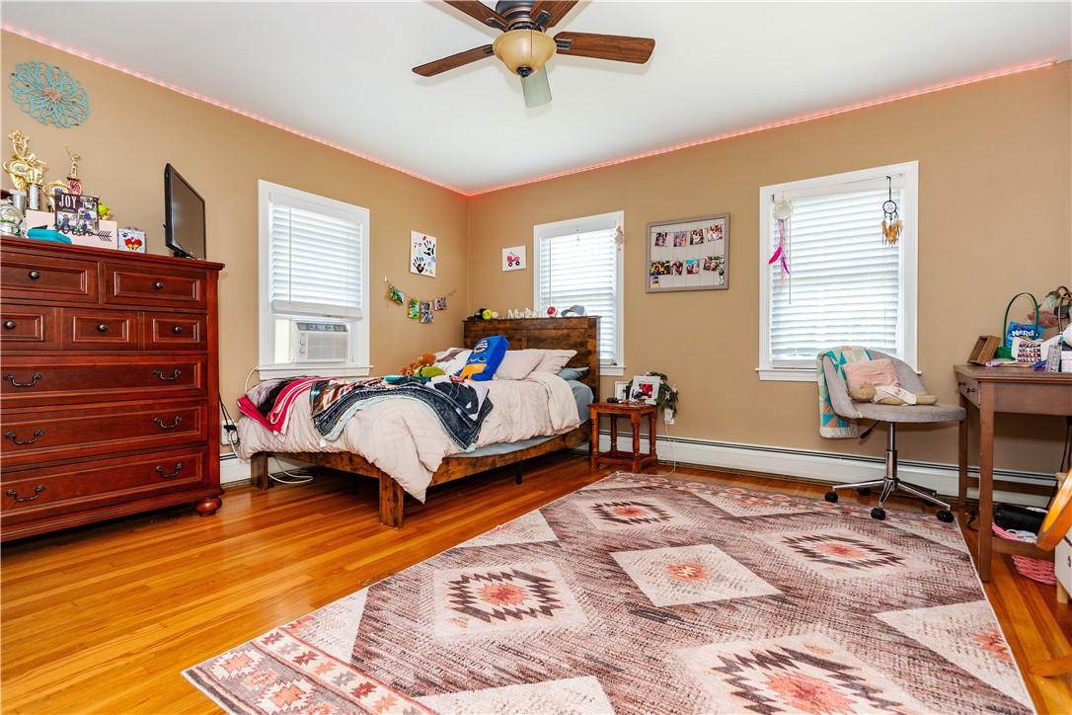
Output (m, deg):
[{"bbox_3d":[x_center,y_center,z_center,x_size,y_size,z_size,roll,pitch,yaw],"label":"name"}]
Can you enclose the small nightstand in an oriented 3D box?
[{"bbox_3d":[0.660,0.579,3.760,0.390,0.466,0.359,0,1,27],"label":"small nightstand"}]

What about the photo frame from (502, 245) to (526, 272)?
[{"bbox_3d":[-0.188,-0.902,4.643,0.259,0.205,0.022,1,2,34],"label":"photo frame"}]

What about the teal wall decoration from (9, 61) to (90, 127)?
[{"bbox_3d":[-2.356,-1.271,2.459,0.030,0.283,0.291,1,2,34],"label":"teal wall decoration"}]

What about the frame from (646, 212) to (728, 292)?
[{"bbox_3d":[1.119,-0.756,3.755,0.610,0.533,0.025,1,2,34],"label":"frame"}]

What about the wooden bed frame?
[{"bbox_3d":[-0.669,0.253,3.643,1.498,1.132,2.126,1,2,34],"label":"wooden bed frame"}]

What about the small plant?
[{"bbox_3d":[0.860,0.274,3.752,0.332,0.314,0.269,1,2,34],"label":"small plant"}]

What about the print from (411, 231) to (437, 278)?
[{"bbox_3d":[-0.999,-0.900,4.458,0.022,0.357,0.296,1,2,34],"label":"print"}]

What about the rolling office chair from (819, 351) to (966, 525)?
[{"bbox_3d":[1.938,0.386,2.781,0.556,0.888,0.592,-1,1,-16],"label":"rolling office chair"}]

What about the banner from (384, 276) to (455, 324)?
[{"bbox_3d":[-1.005,-0.485,4.457,0.030,0.359,0.816,1,2,34],"label":"banner"}]

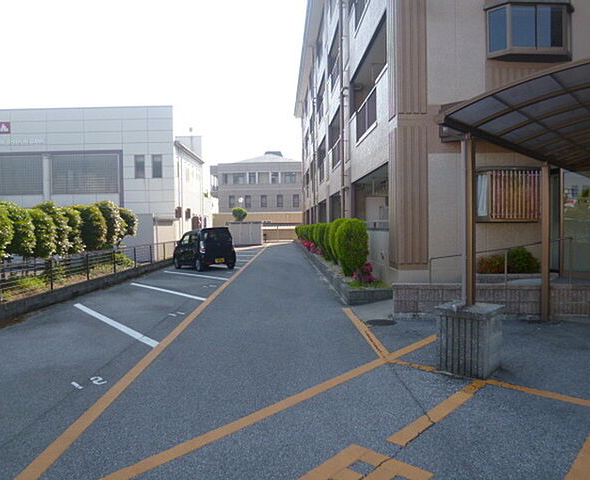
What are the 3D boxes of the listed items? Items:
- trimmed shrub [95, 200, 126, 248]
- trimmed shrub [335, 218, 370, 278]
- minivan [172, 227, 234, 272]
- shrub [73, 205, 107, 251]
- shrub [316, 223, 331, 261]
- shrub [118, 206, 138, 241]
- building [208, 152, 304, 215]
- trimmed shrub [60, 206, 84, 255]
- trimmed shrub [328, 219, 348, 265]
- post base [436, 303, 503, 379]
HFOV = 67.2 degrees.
[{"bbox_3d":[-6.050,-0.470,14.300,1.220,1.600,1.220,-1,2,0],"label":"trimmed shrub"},{"bbox_3d":[1.490,0.231,11.500,0.840,1.570,0.860,-1,2,-2],"label":"trimmed shrub"},{"bbox_3d":[-3.770,0.351,18.120,1.475,1.650,3.395,-2,2,-34],"label":"minivan"},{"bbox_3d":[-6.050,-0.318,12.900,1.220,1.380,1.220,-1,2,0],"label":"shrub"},{"bbox_3d":[1.360,0.092,15.700,0.880,1.380,0.880,-1,2,-2],"label":"shrub"},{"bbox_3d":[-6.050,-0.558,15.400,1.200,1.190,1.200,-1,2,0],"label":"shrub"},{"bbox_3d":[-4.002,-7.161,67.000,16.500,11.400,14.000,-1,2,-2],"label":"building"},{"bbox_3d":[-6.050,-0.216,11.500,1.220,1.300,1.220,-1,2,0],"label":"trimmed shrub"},{"bbox_3d":[1.440,0.114,13.600,0.880,1.520,0.880,-1,2,-2],"label":"trimmed shrub"},{"bbox_3d":[2.035,1.135,5.150,0.585,0.710,0.600,1,2,41],"label":"post base"}]

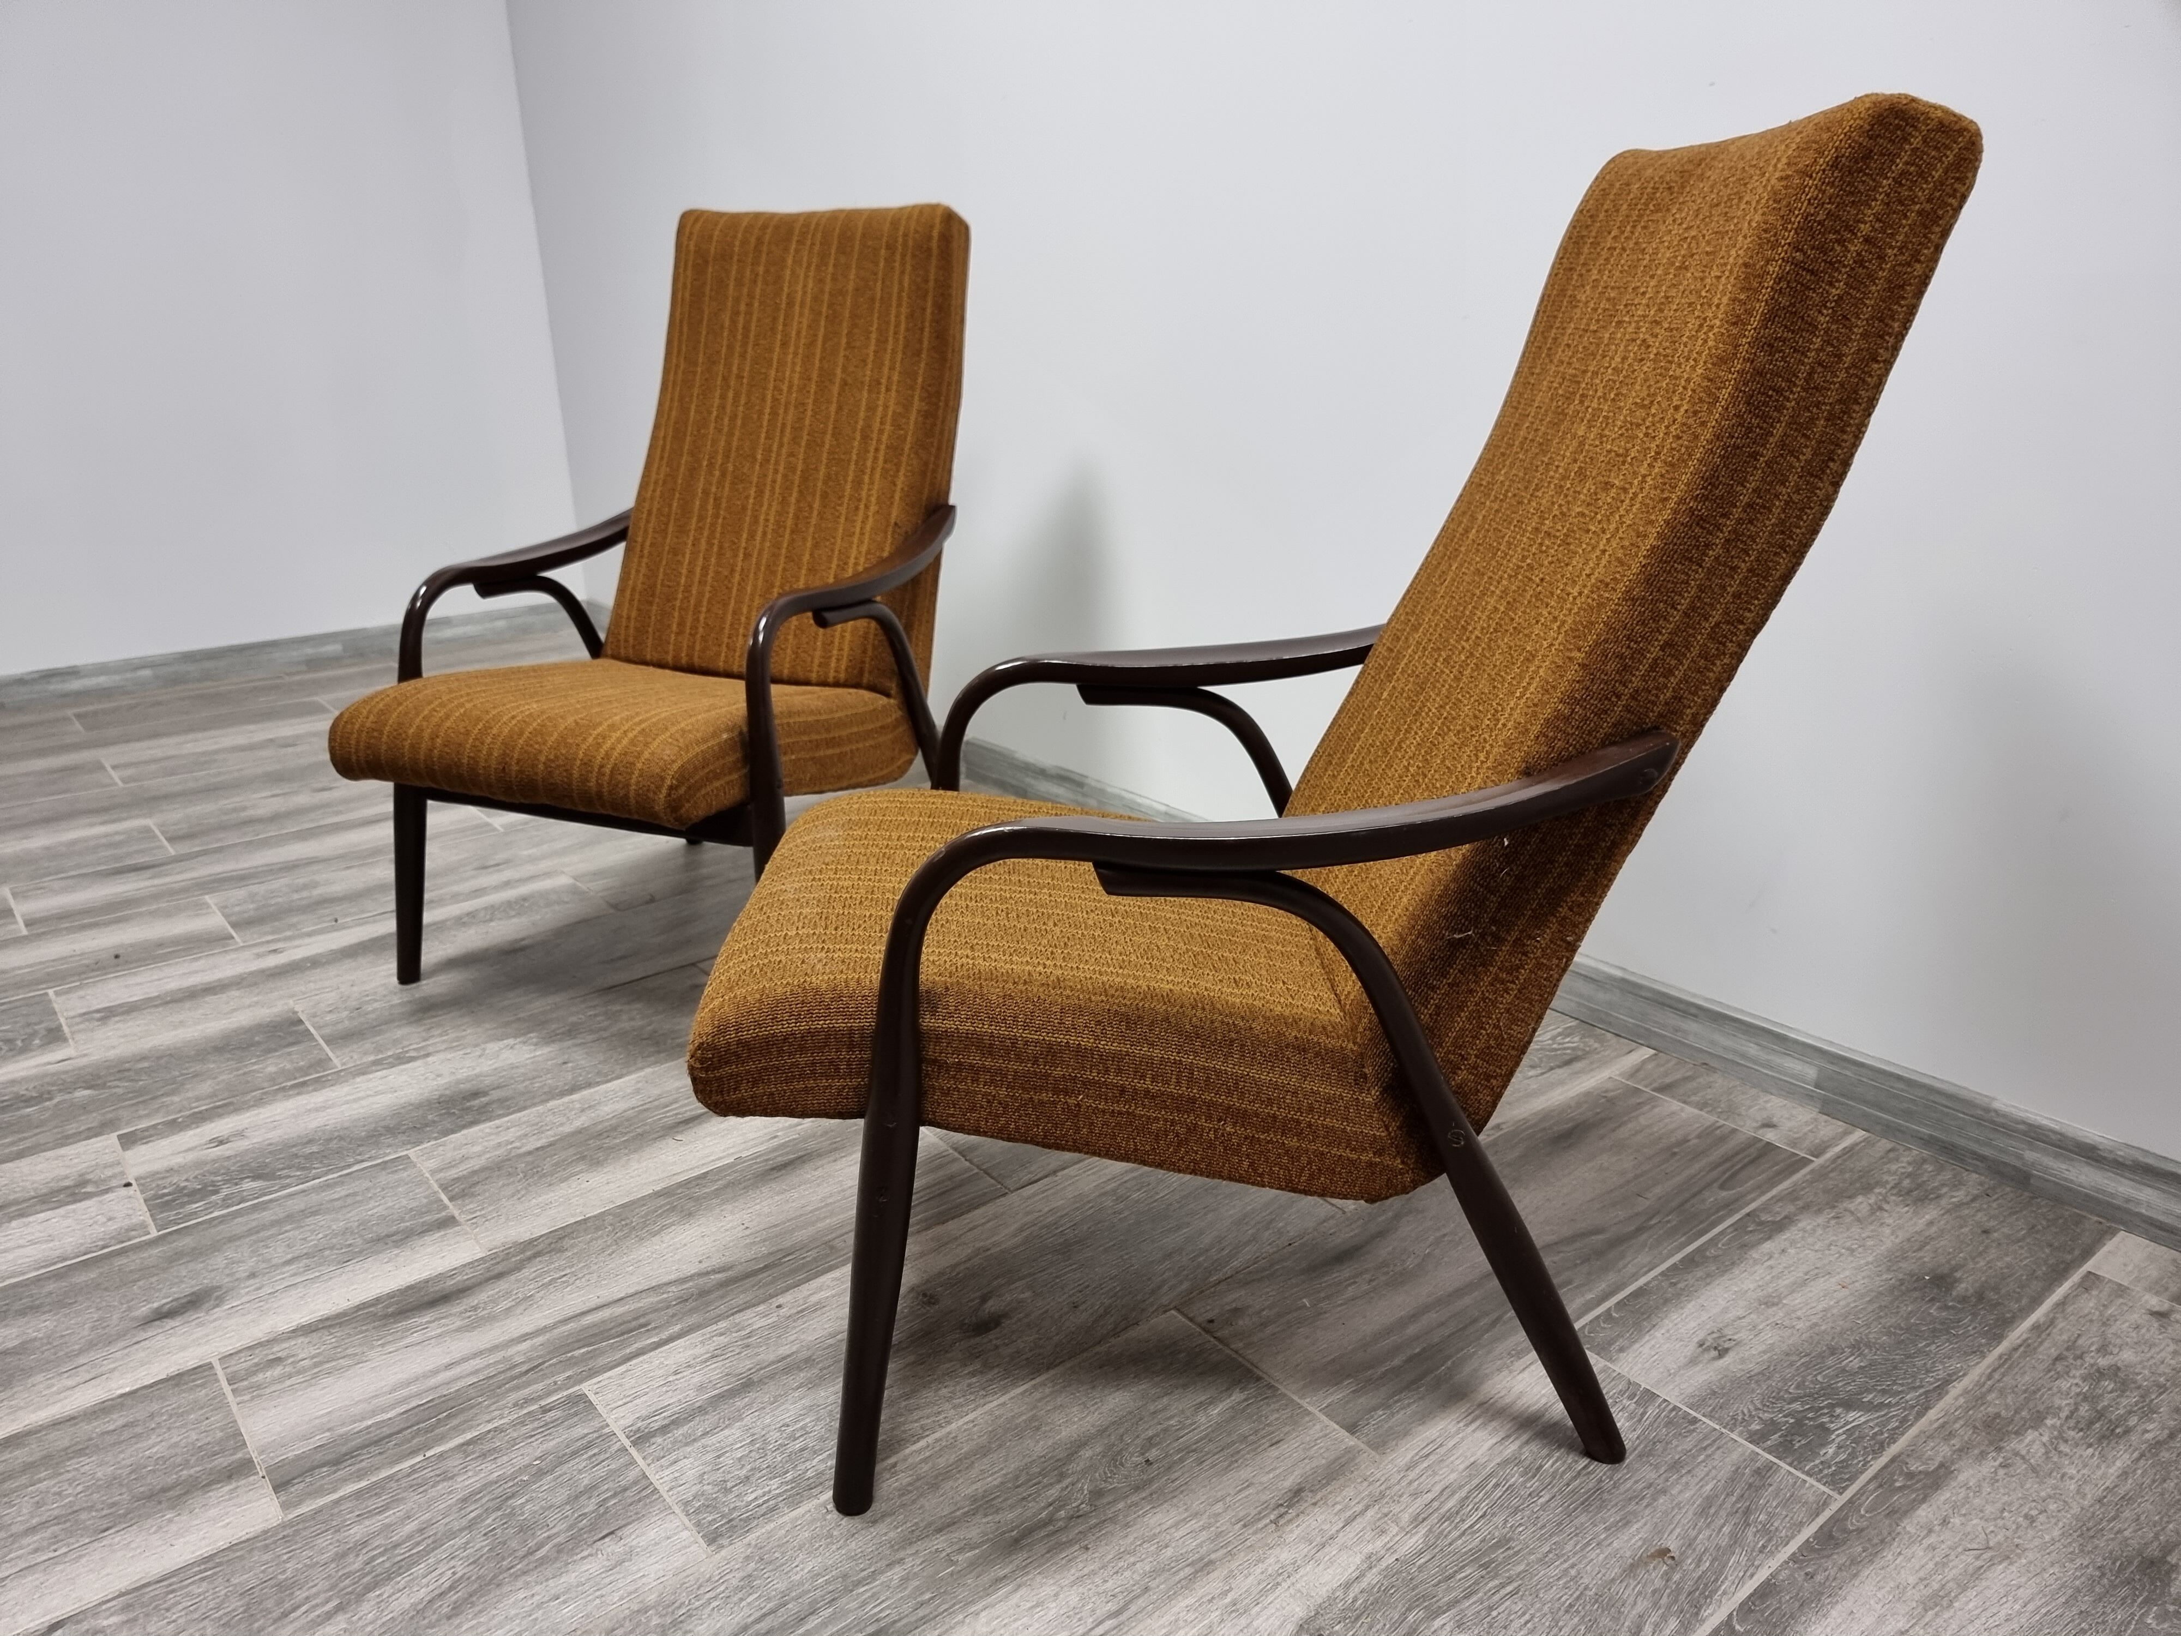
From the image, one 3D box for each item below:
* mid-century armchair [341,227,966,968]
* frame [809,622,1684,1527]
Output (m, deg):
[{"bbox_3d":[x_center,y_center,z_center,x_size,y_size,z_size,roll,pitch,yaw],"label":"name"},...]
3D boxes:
[{"bbox_3d":[-0.525,-0.306,2.024,0.607,0.975,0.826,7,20,20],"label":"mid-century armchair"},{"bbox_3d":[0.108,0.141,1.319,0.615,0.588,0.607,0,19,-2],"label":"frame"}]

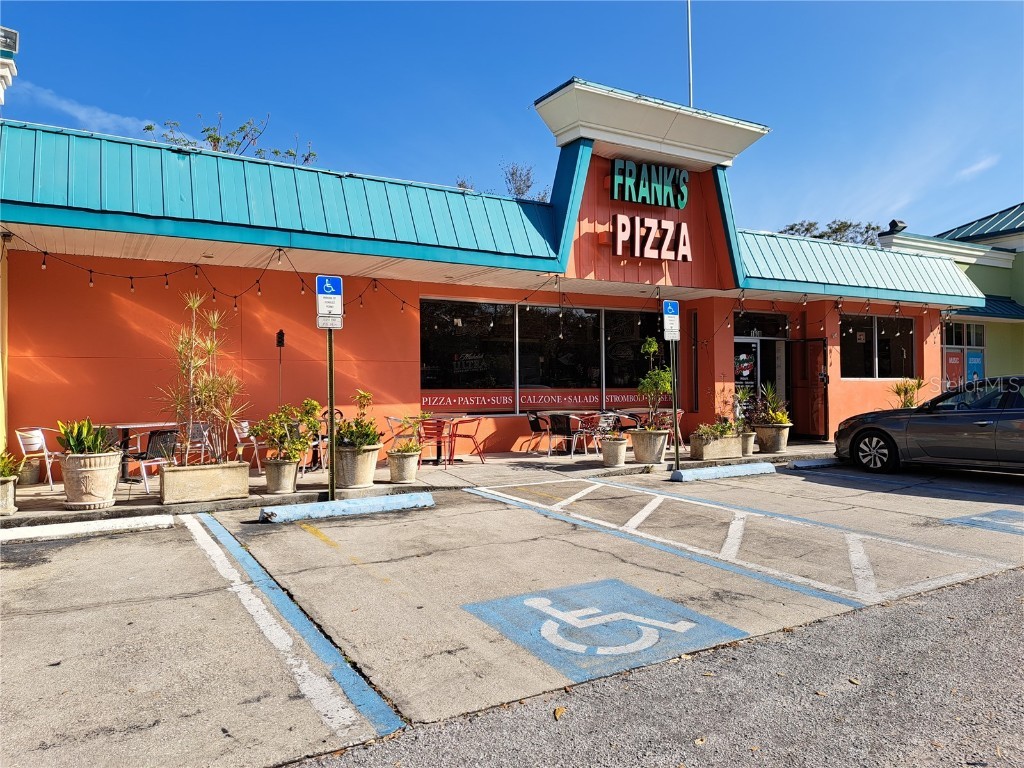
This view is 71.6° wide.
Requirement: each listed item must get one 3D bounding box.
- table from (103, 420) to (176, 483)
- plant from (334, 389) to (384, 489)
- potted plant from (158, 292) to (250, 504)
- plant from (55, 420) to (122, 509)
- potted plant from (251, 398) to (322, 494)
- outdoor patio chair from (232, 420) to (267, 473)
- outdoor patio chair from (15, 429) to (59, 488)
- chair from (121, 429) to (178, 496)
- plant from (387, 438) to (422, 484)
[{"bbox_3d":[-4.830,0.911,9.209,0.780,0.730,0.760,0,1,-31],"label":"table"},{"bbox_3d":[-1.949,0.673,8.907,0.660,1.210,0.640,0,1,-31],"label":"plant"},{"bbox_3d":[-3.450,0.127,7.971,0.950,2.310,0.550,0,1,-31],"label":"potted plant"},{"bbox_3d":[-4.439,0.817,7.468,0.690,0.930,0.680,0,1,-31],"label":"plant"},{"bbox_3d":[-2.681,0.733,8.447,0.800,1.100,0.720,0,1,-31],"label":"potted plant"},{"bbox_3d":[-3.700,0.897,10.209,0.570,0.740,0.550,0,1,-5],"label":"outdoor patio chair"},{"bbox_3d":[-5.700,0.909,8.829,0.570,0.740,0.550,0,1,-1],"label":"outdoor patio chair"},{"bbox_3d":[-4.370,0.916,8.629,0.590,0.730,0.560,0,1,35],"label":"chair"},{"bbox_3d":[-1.411,0.995,9.329,0.460,0.580,0.460,0,1,0],"label":"plant"}]

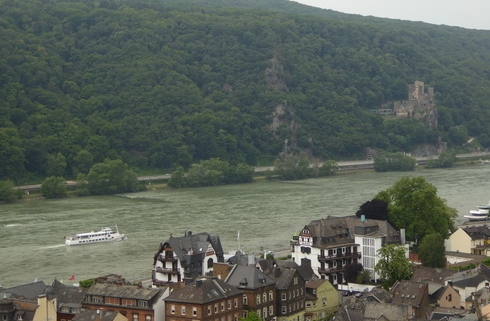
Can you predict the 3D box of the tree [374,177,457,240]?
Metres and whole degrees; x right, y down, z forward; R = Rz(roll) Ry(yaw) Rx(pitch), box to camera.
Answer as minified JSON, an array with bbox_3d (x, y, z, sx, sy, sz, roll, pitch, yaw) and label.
[{"bbox_3d":[58.490,18.330,315.000,27.920,25.010,26.000,0,2,0],"label":"tree"}]

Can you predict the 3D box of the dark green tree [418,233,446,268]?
[{"bbox_3d":[54.510,26.640,267.000,7.980,10.600,8.000,0,2,0],"label":"dark green tree"}]

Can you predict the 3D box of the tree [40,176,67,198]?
[{"bbox_3d":[-133.970,18.760,645.000,18.240,15.780,17.000,0,2,0],"label":"tree"}]

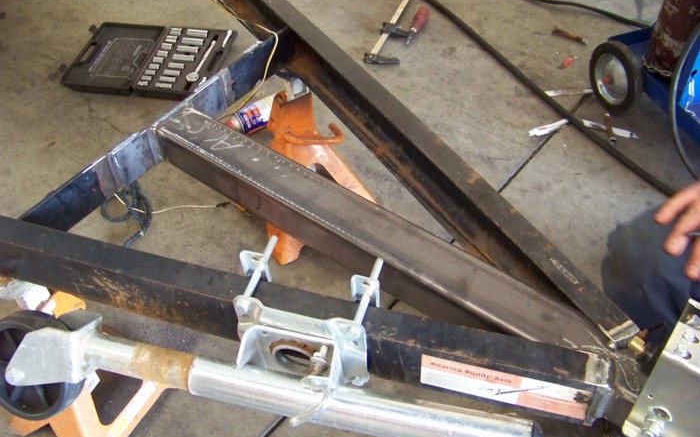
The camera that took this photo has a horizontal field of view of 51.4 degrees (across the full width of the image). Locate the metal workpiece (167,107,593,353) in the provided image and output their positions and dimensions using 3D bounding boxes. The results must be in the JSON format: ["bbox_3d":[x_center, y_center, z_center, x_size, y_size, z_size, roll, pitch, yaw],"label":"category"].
[{"bbox_3d":[0.019,0.033,1.154,0.828,0.072,0.083,28,52,23],"label":"metal workpiece"}]

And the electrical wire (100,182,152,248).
[{"bbox_3d":[-0.520,-0.012,1.703,0.130,0.045,0.210,2,47,0],"label":"electrical wire"}]

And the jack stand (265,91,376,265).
[{"bbox_3d":[-0.094,-0.128,1.624,0.265,0.335,0.220,-24,52,-22],"label":"jack stand"}]

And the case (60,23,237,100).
[{"bbox_3d":[-0.574,-0.451,2.114,0.410,0.042,0.280,6,47,4],"label":"case"}]

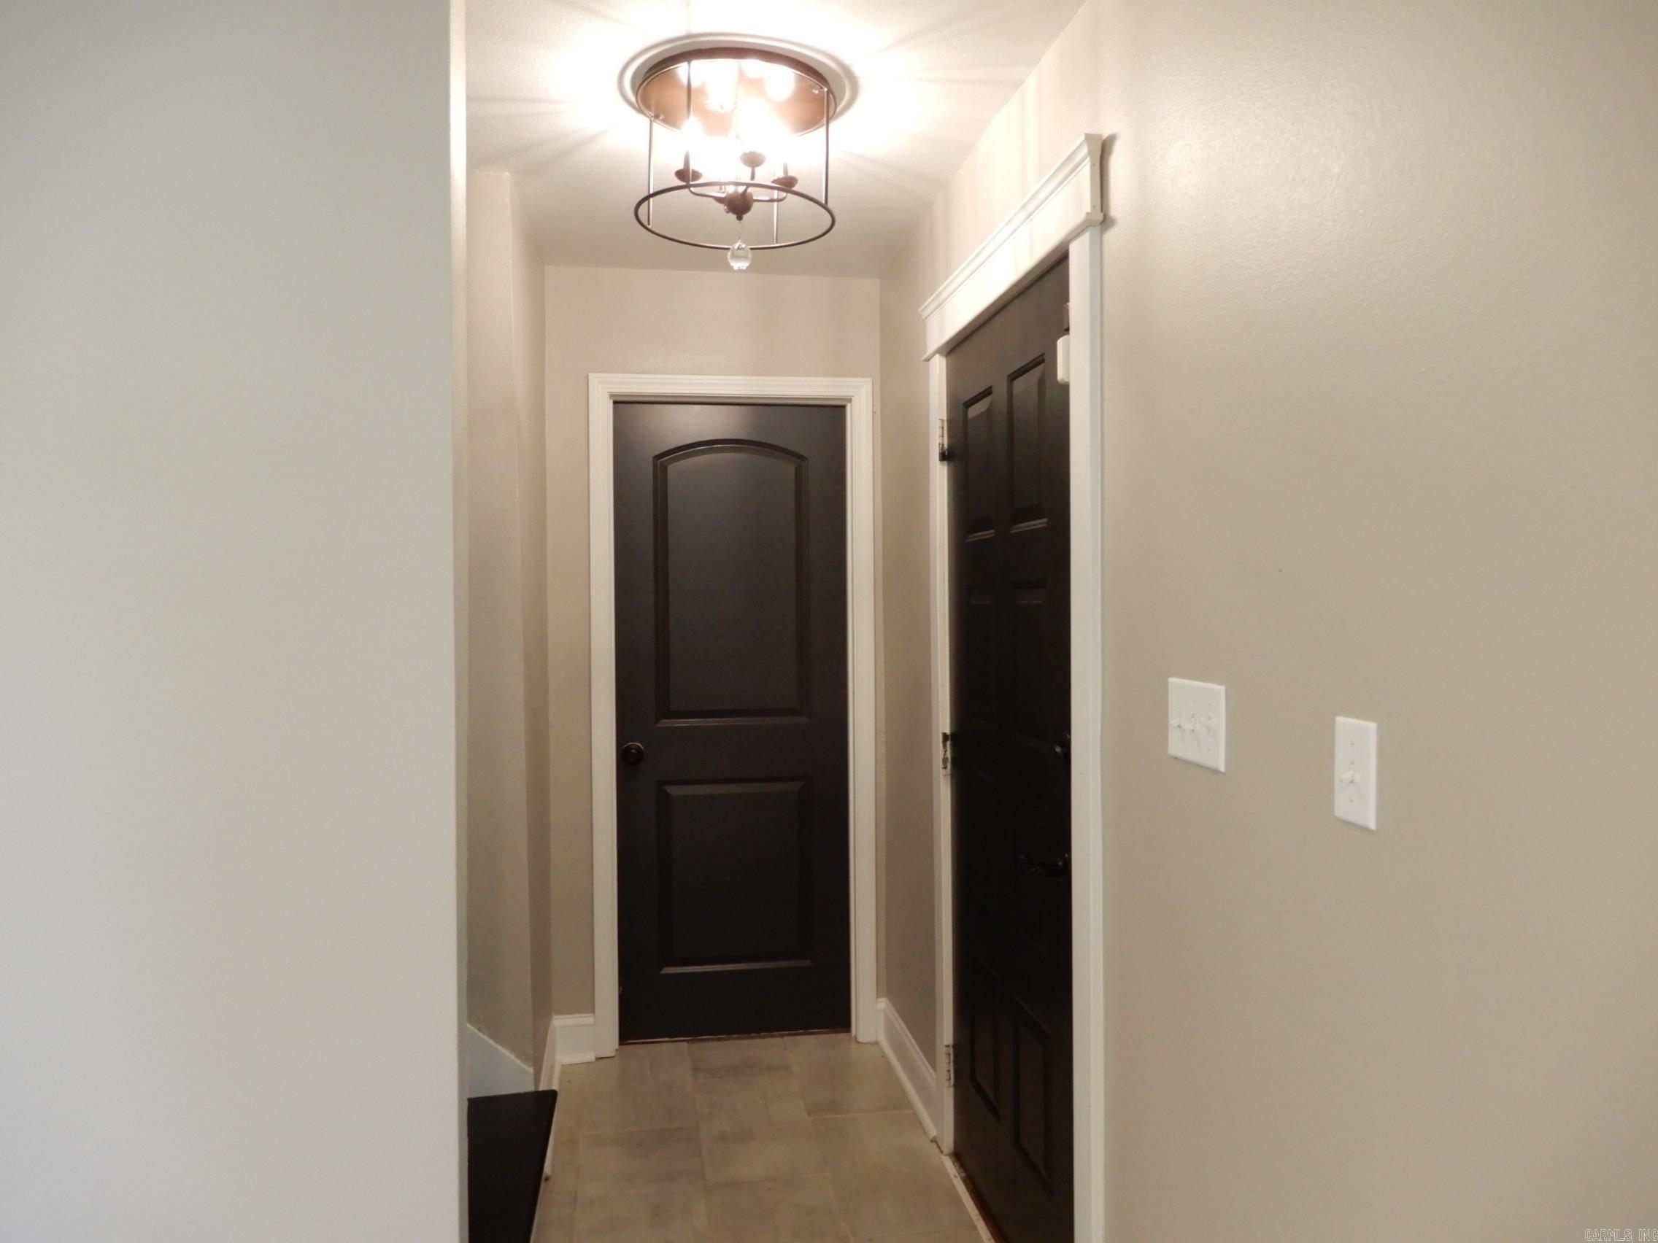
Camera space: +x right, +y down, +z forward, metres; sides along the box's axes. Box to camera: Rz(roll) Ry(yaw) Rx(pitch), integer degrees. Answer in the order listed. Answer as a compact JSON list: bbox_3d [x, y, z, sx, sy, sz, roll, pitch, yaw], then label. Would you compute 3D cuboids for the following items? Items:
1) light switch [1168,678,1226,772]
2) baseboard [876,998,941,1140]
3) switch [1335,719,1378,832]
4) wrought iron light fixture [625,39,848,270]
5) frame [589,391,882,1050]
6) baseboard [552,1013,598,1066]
[{"bbox_3d":[0.505,0.141,1.593,0.018,0.113,0.162,-1,1,-9],"label":"light switch"},{"bbox_3d":[0.236,1.282,3.364,0.022,0.145,0.679,-1,1,-9],"label":"baseboard"},{"bbox_3d":[0.562,0.162,1.235,0.018,0.113,0.070,-1,1,-9],"label":"switch"},{"bbox_3d":[-0.181,-0.895,2.324,0.422,0.354,0.422,-1,1,-9],"label":"wrought iron light fixture"},{"bbox_3d":[-0.295,0.295,3.641,0.885,2.121,0.099,-1,1,-9],"label":"frame"},{"bbox_3d":[-0.778,1.290,3.535,0.123,0.145,0.022,-1,1,-9],"label":"baseboard"}]

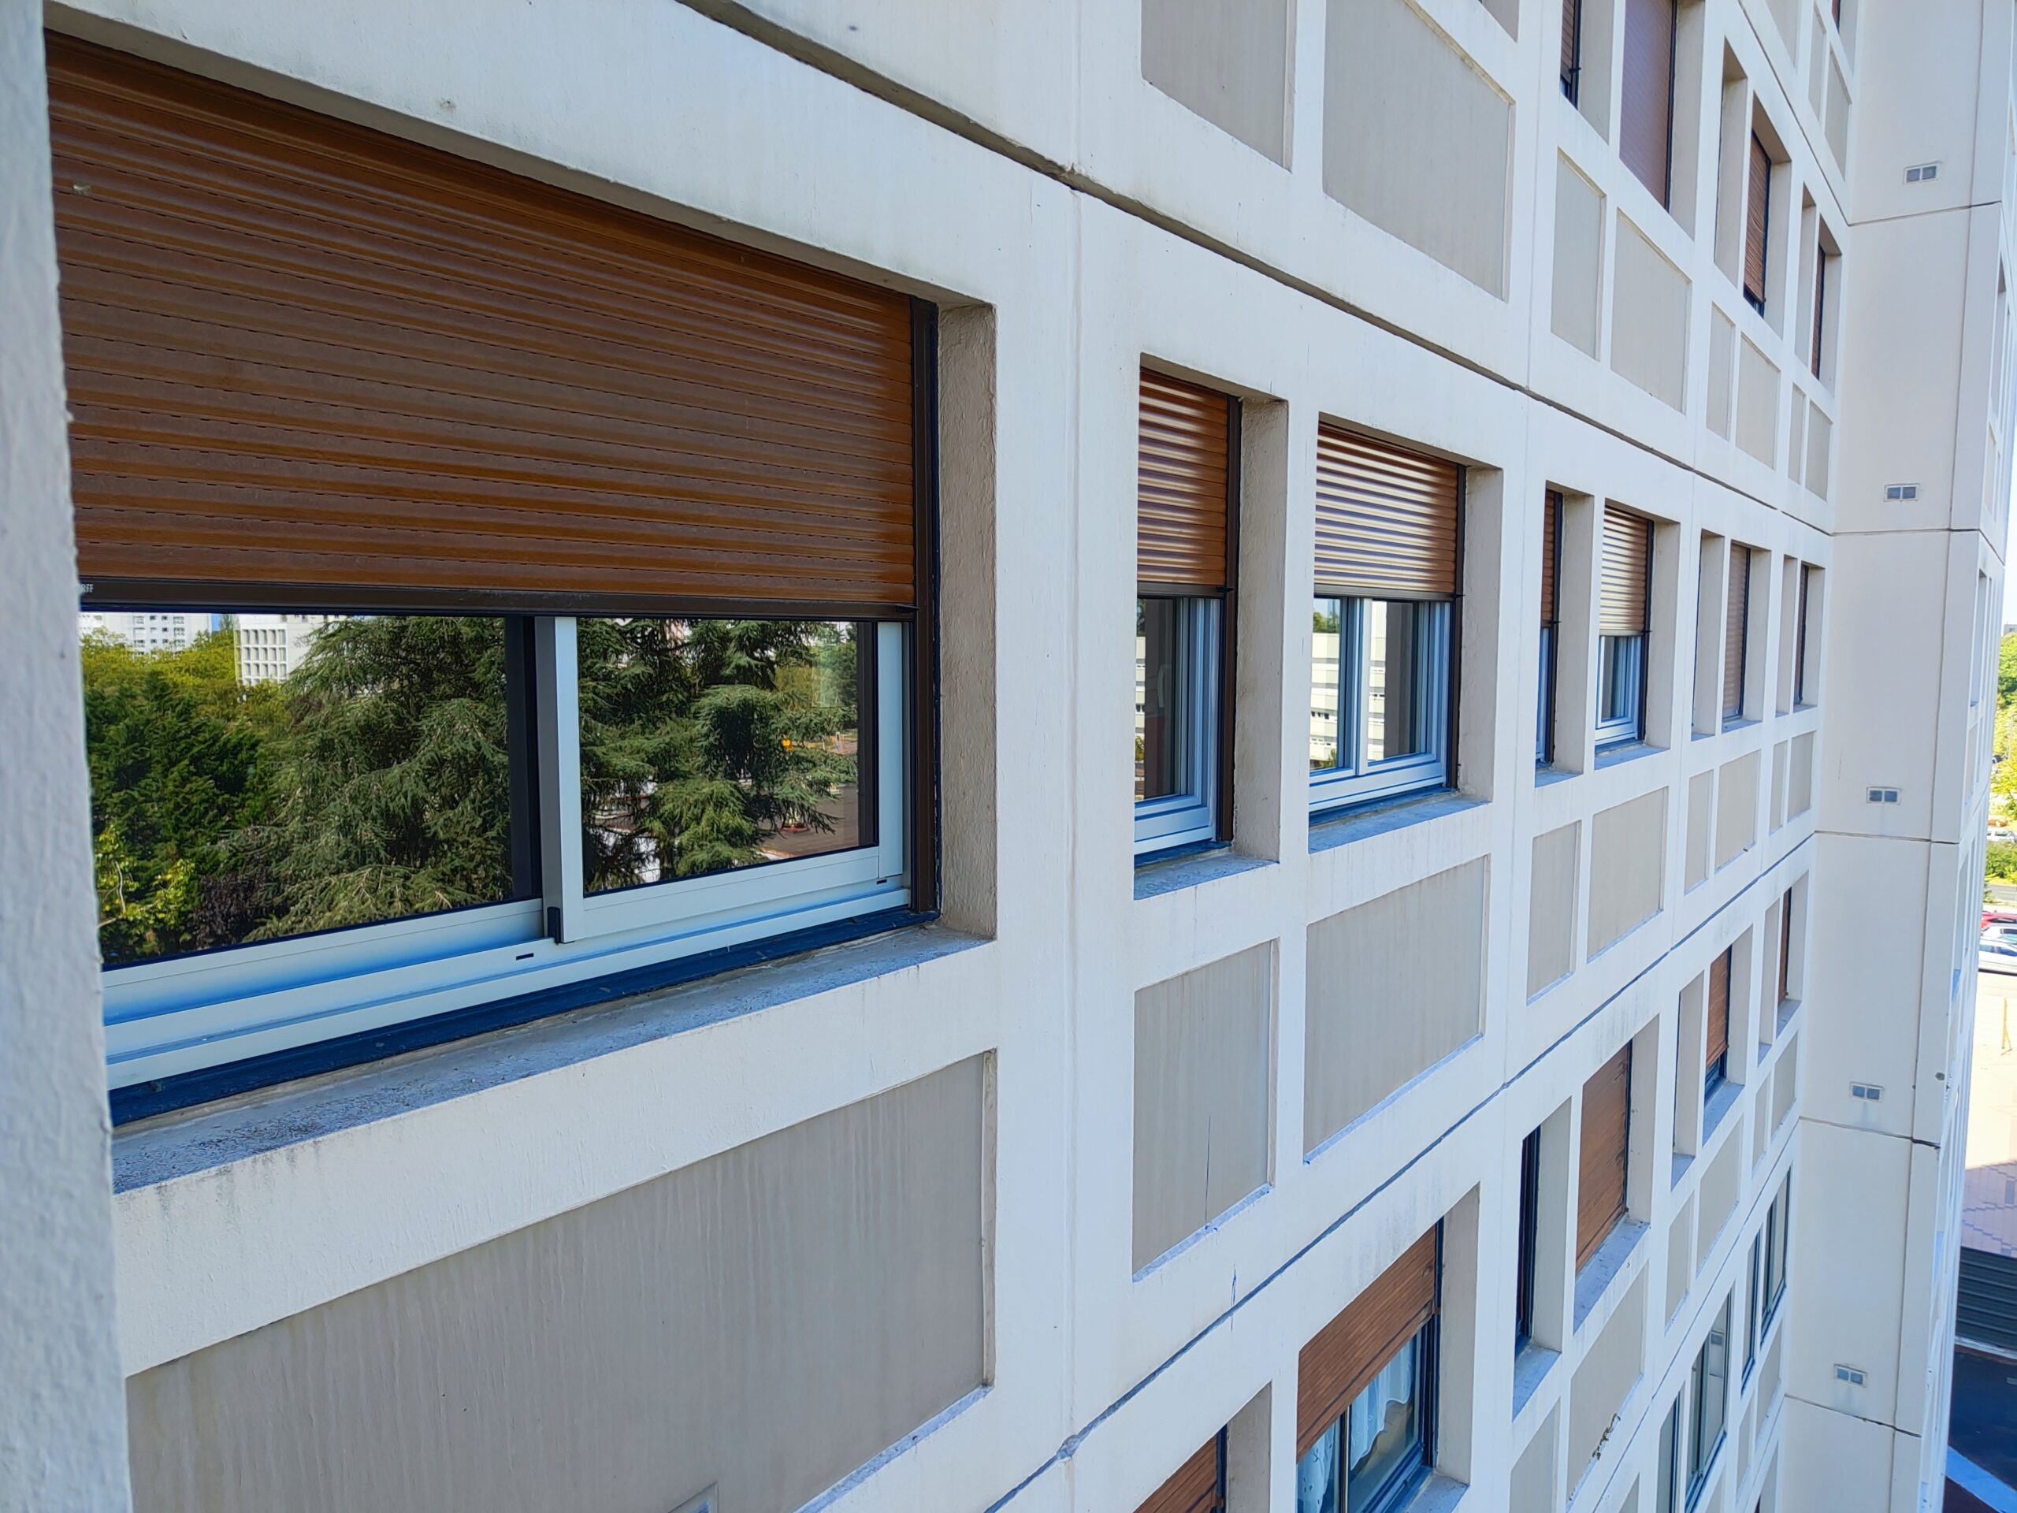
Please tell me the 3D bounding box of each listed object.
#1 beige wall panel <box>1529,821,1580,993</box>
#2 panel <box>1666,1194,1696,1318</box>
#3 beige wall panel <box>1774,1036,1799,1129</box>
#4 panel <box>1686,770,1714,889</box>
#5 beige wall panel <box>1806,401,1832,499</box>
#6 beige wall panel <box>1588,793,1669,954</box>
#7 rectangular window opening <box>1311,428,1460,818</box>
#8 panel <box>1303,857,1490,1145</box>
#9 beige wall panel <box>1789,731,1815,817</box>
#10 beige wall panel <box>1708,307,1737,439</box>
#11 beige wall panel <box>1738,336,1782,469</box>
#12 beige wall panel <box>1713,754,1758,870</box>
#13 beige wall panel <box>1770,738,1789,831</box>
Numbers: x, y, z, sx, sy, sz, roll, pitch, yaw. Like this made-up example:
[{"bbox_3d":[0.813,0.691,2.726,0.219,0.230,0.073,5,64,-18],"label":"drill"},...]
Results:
[{"bbox_3d":[2.355,0.660,5.821,0.038,0.677,0.705,4,6,38],"label":"beige wall panel"},{"bbox_3d":[4.152,3.139,8.353,0.050,0.693,0.678,4,6,38],"label":"panel"},{"bbox_3d":[6.854,2.874,11.849,0.038,0.677,1.380,4,6,38],"label":"beige wall panel"},{"bbox_3d":[4.213,0.451,8.209,0.038,0.677,0.705,4,6,38],"label":"panel"},{"bbox_3d":[6.779,-2.533,11.256,0.050,0.693,1.299,4,6,38],"label":"beige wall panel"},{"bbox_3d":[3.142,0.563,6.813,0.050,0.693,1.540,4,6,38],"label":"beige wall panel"},{"bbox_3d":[1.193,-0.400,4.428,0.140,1.220,1.571,4,6,38],"label":"rectangular window opening"},{"bbox_3d":[1.303,0.768,4.444,0.050,0.693,1.571,4,6,38],"label":"panel"},{"bbox_3d":[6.857,0.155,11.609,0.038,0.677,1.380,4,6,38],"label":"beige wall panel"},{"bbox_3d":[4.158,-2.240,7.881,0.050,0.693,0.678,4,6,38],"label":"beige wall panel"},{"bbox_3d":[5.036,-2.360,9.024,0.038,0.677,1.544,4,6,38],"label":"beige wall panel"},{"bbox_3d":[5.033,0.359,9.264,0.038,0.677,1.544,4,6,38],"label":"beige wall panel"},{"bbox_3d":[5.992,0.244,10.482,0.050,0.693,0.653,4,6,38],"label":"beige wall panel"}]

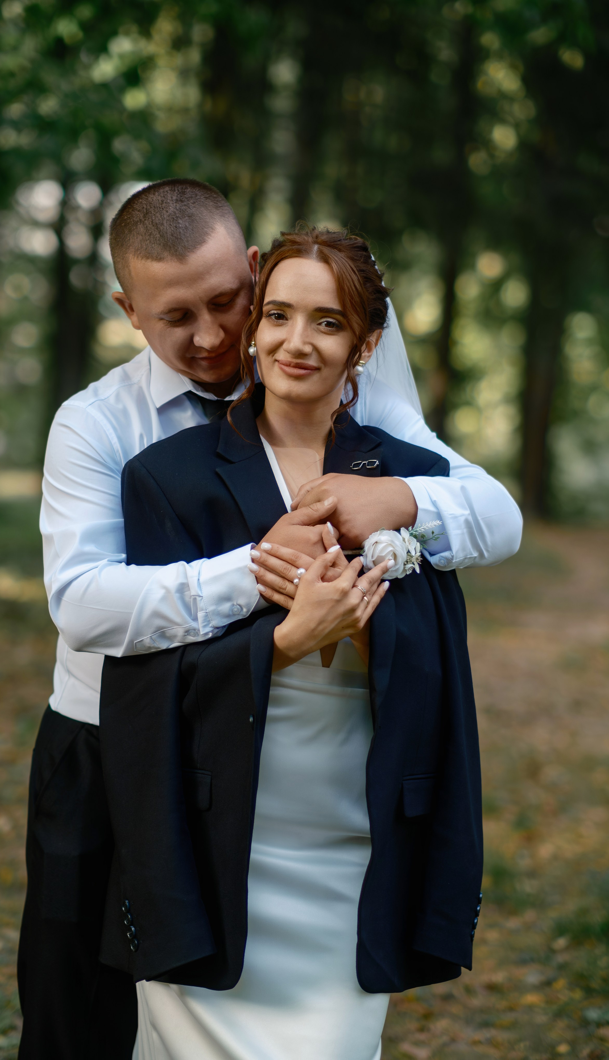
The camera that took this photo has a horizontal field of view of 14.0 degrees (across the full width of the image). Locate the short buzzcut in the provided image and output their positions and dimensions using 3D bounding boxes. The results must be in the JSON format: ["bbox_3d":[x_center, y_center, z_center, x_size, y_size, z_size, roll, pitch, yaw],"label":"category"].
[{"bbox_3d":[-0.163,-0.362,3.160,0.168,0.160,0.195,-18,25,-6],"label":"short buzzcut"}]

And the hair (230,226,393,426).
[{"bbox_3d":[0.008,-0.257,3.110,0.187,0.243,0.220,8,2,8],"label":"hair"}]

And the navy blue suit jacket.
[{"bbox_3d":[-0.020,0.197,3.110,0.475,0.750,0.320,0,2,-6],"label":"navy blue suit jacket"}]

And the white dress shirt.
[{"bbox_3d":[-0.035,0.004,3.140,0.585,0.485,0.460,0,2,-12],"label":"white dress shirt"}]

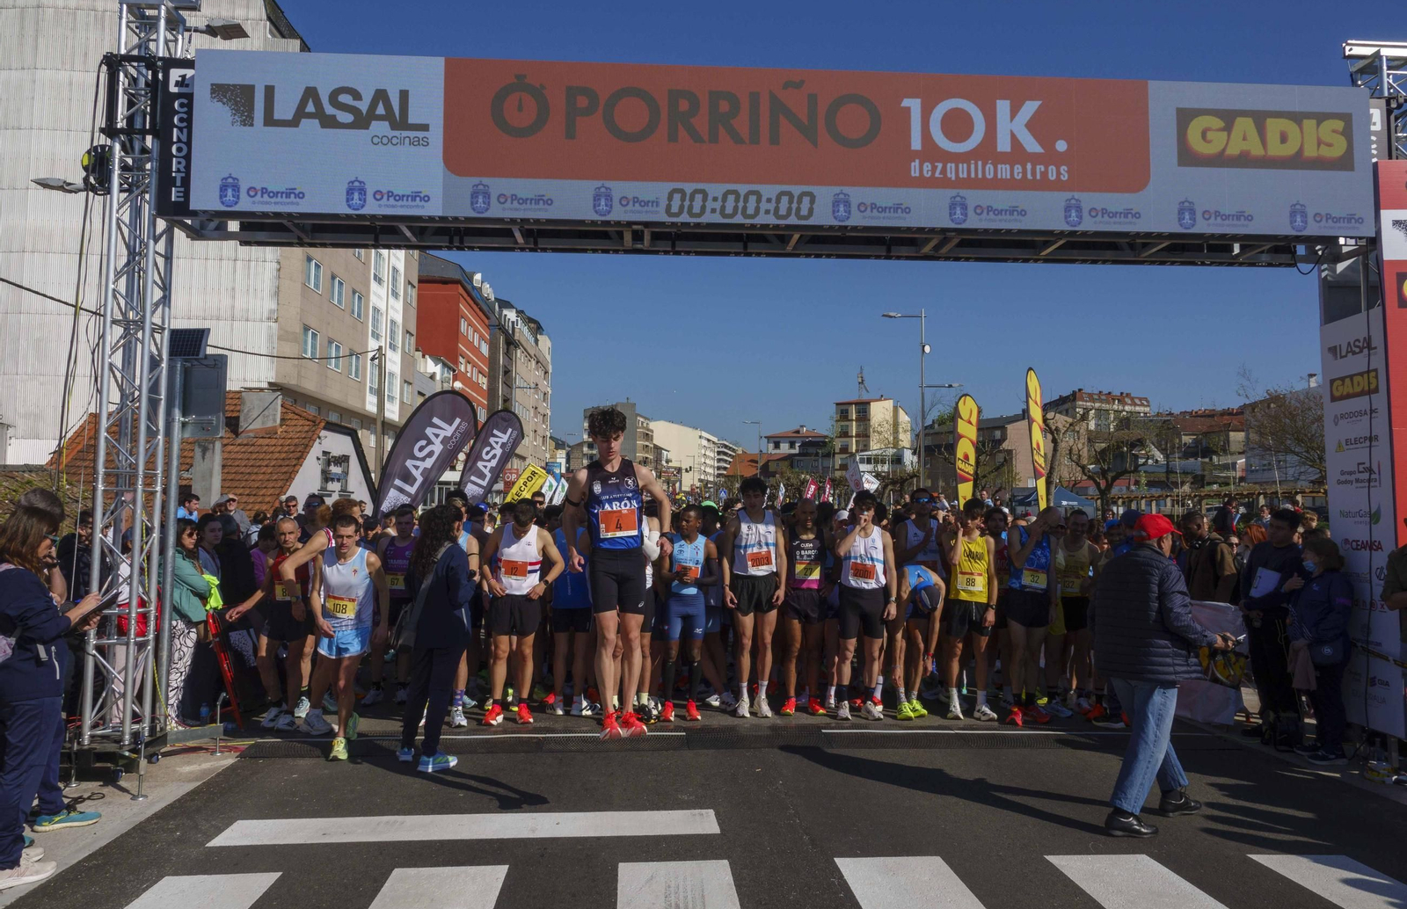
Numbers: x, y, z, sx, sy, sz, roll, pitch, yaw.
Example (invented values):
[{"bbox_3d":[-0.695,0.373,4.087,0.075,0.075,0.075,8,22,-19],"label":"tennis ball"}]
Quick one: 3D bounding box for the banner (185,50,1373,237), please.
[{"bbox_3d":[0.640,-1.944,5.980,7.500,1.000,0.100,1,-4,-4],"label":"banner"}]

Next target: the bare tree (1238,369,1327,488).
[{"bbox_3d":[26.159,0.367,40.265,7.200,8.000,7.200,0,-4,0],"label":"bare tree"}]

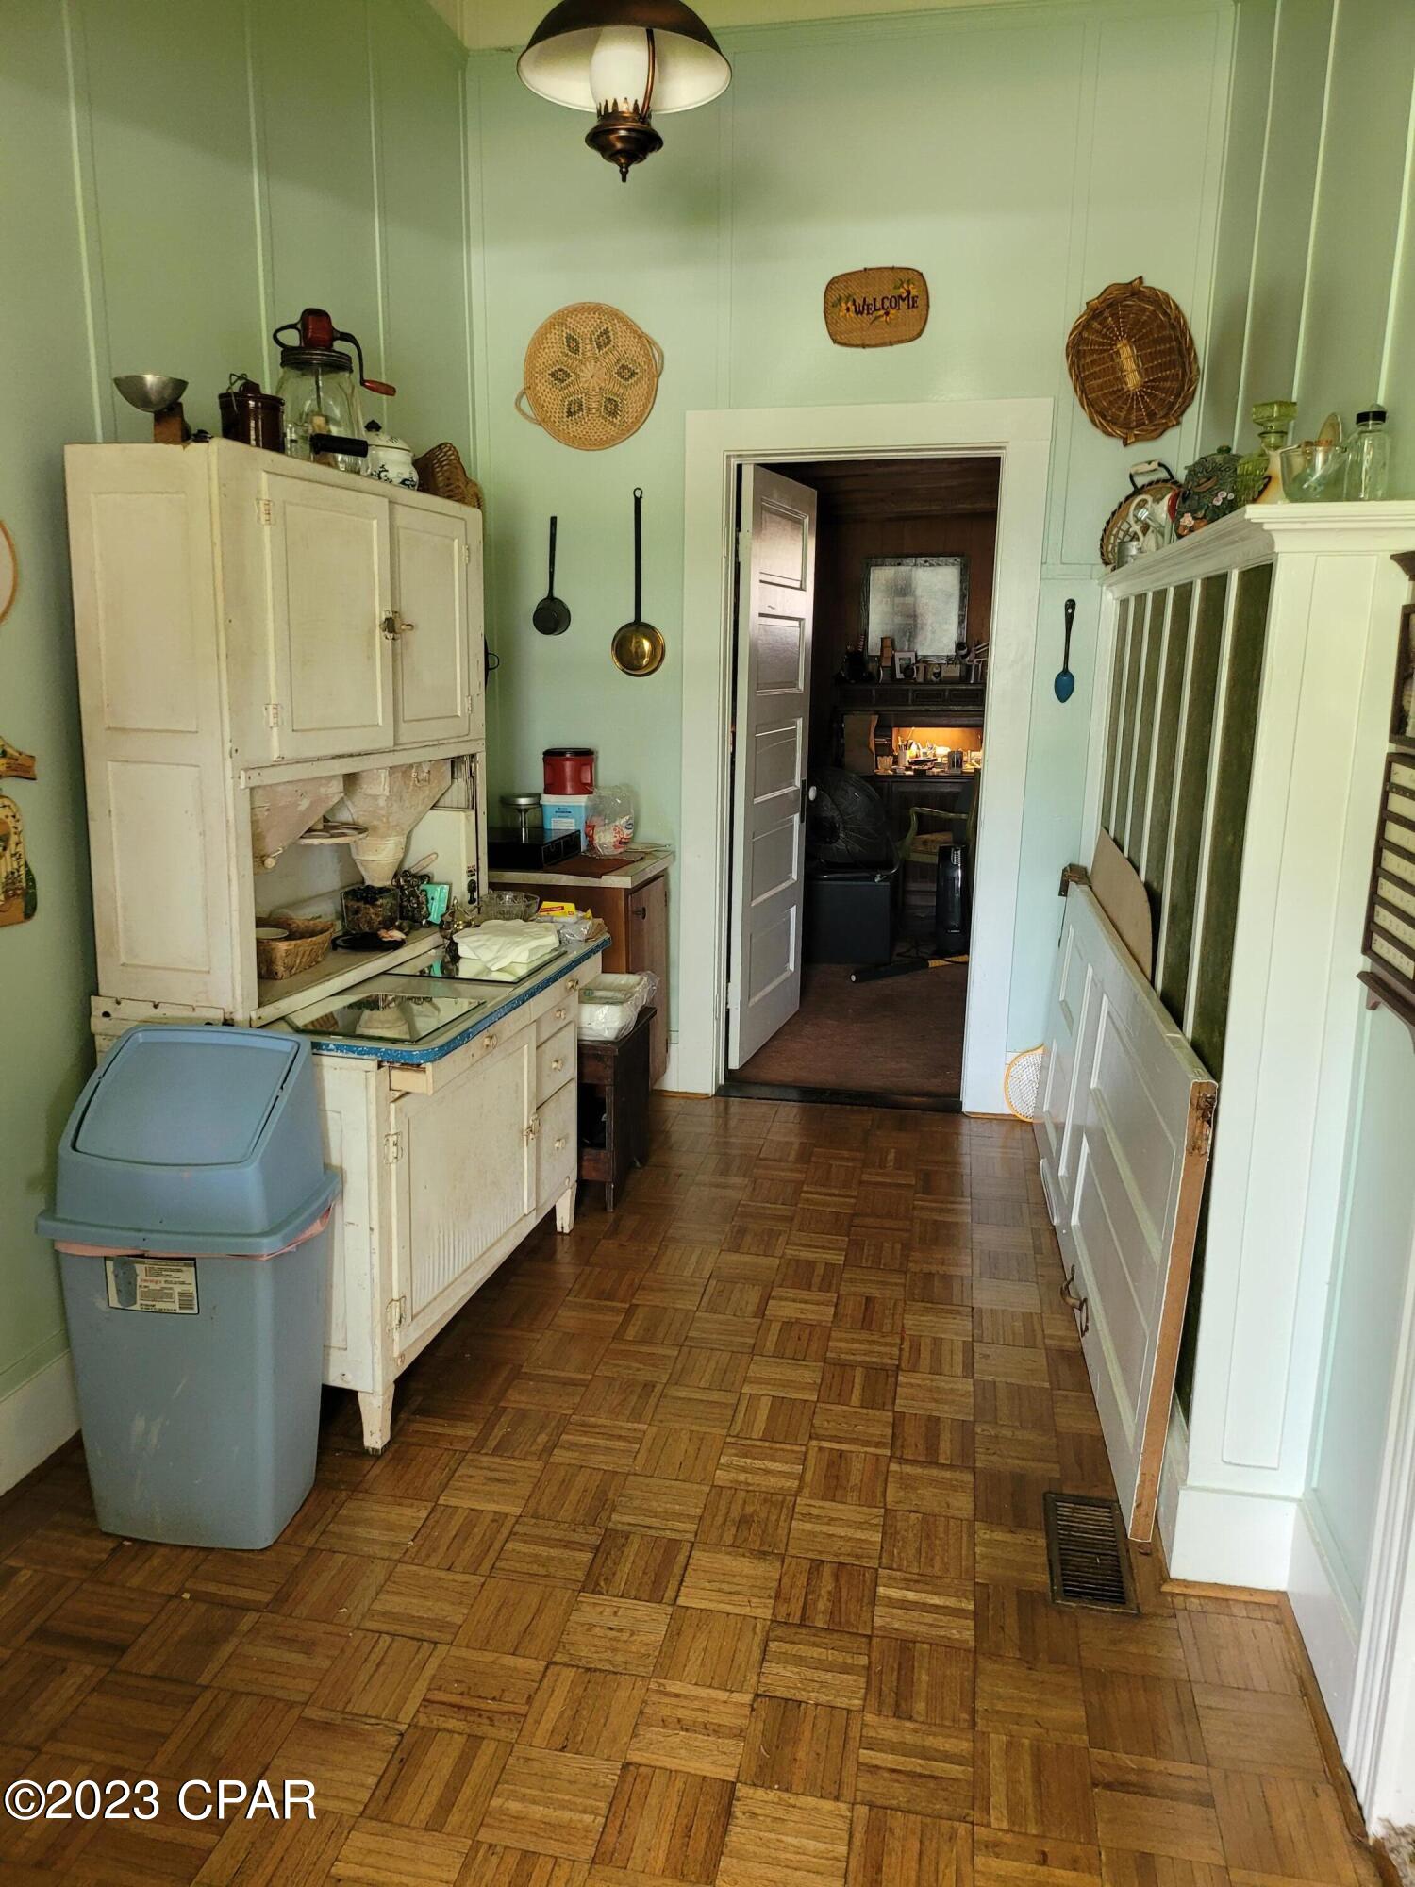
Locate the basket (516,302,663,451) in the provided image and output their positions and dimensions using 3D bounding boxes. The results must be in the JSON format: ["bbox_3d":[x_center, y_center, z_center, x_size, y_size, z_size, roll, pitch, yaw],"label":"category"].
[{"bbox_3d":[-0.360,-1.709,4.277,0.447,0.417,0.070,3,14,10],"label":"basket"}]

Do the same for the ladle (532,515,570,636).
[{"bbox_3d":[-0.483,-1.140,4.405,0.123,0.363,0.075,4,12,10],"label":"ladle"}]

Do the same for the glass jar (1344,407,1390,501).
[{"bbox_3d":[0.949,-0.702,2.036,0.064,0.134,0.064,3,14,10],"label":"glass jar"}]

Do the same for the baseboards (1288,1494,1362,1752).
[{"bbox_3d":[0.909,0.994,2.074,0.022,0.166,0.365,4,12,10],"label":"baseboards"}]

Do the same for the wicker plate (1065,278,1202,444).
[{"bbox_3d":[1.193,-1.628,3.976,0.340,0.437,0.070,-10,9,13],"label":"wicker plate"}]

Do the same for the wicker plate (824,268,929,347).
[{"bbox_3d":[0.489,-1.835,4.092,0.300,0.210,0.025,2,12,11],"label":"wicker plate"}]

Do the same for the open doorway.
[{"bbox_3d":[0.462,-0.464,4.499,0.815,2.023,0.129,3,14,10],"label":"open doorway"}]

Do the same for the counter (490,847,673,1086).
[{"bbox_3d":[-0.485,0.135,4.387,0.644,0.816,0.625,4,12,10],"label":"counter"}]

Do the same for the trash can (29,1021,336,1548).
[{"bbox_3d":[-0.871,0.597,2.480,0.408,0.870,0.328,3,14,9],"label":"trash can"}]

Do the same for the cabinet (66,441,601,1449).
[{"bbox_3d":[-0.676,-0.051,3.080,0.661,1.853,1.078,4,14,14],"label":"cabinet"}]

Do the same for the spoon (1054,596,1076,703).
[{"bbox_3d":[1.062,-0.866,4.183,0.068,0.306,0.030,4,12,10],"label":"spoon"}]

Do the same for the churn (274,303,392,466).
[{"bbox_3d":[-0.761,-1.115,2.897,0.248,0.328,0.184,-3,14,-14],"label":"churn"}]

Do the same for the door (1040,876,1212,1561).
[{"bbox_3d":[0.905,0.398,3.273,0.038,0.789,2.055,6,13,8],"label":"door"}]

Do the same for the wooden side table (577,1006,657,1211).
[{"bbox_3d":[-0.409,0.425,3.909,0.440,0.453,0.485,4,12,10],"label":"wooden side table"}]

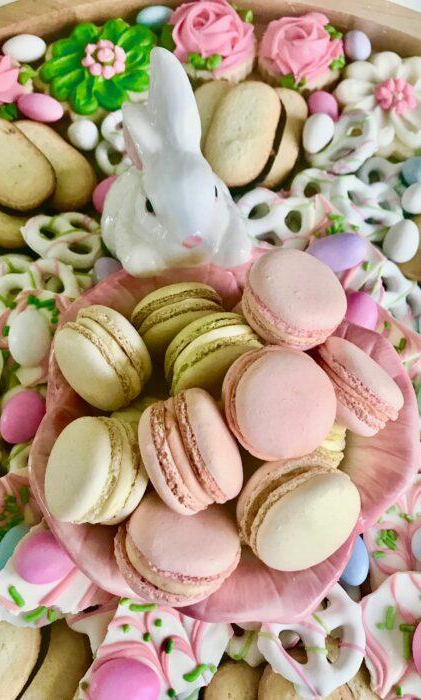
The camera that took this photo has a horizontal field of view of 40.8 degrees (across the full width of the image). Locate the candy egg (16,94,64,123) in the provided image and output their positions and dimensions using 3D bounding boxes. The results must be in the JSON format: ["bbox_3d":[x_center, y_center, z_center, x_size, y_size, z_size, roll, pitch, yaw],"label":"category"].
[{"bbox_3d":[-0.097,-0.139,0.324,0.029,0.016,0.016,20,65,10],"label":"candy egg"}]

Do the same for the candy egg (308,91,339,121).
[{"bbox_3d":[0.065,-0.139,0.325,0.017,0.017,0.027,0,63,0],"label":"candy egg"}]

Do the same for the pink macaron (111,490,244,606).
[{"bbox_3d":[-0.012,0.071,0.208,0.045,0.026,0.045,21,25,0],"label":"pink macaron"}]

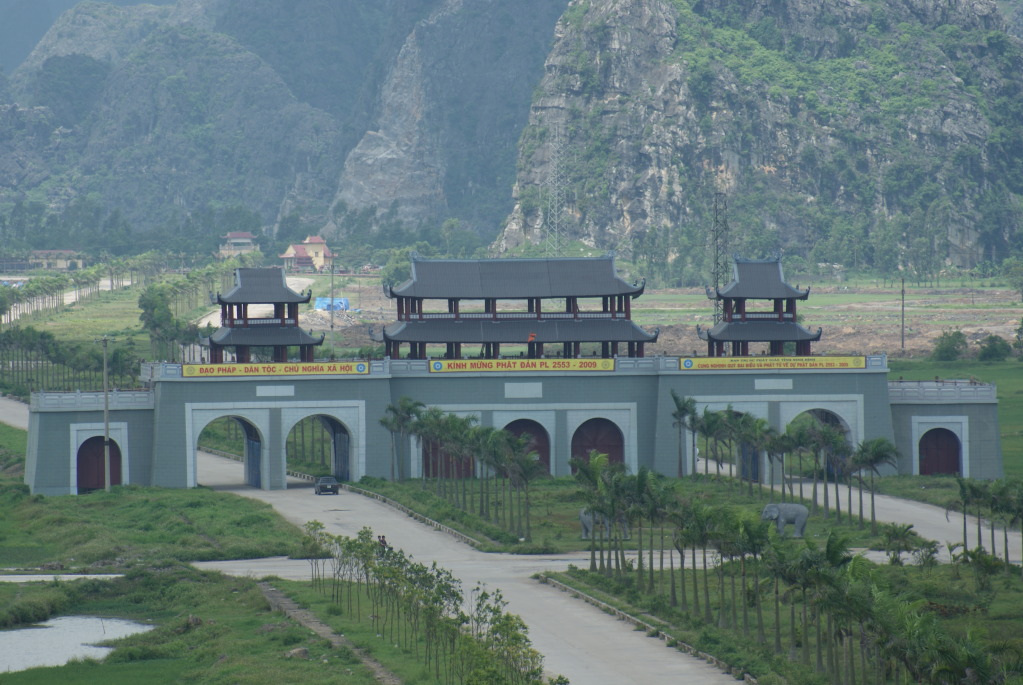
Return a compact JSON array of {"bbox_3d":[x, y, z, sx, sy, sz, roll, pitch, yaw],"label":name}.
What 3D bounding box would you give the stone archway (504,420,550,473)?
[{"bbox_3d":[0.972,8.912,760.737,4.478,4.877,1.500,-1,1,-10],"label":"stone archway"}]

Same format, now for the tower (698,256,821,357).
[{"bbox_3d":[21.626,-2.828,780.000,9.900,9.200,8.200,-1,1,-6],"label":"tower"}]

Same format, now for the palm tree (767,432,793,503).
[{"bbox_3d":[21.302,10.018,709.764,2.200,6.096,2.200,0,1,0],"label":"palm tree"}]

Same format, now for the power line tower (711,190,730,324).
[{"bbox_3d":[25.712,-6.689,1100.000,2.330,23.930,2.000,-1,1,-3],"label":"power line tower"}]

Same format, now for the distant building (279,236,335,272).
[{"bbox_3d":[-53.751,-23.073,2350.000,14.000,9.440,11.000,-1,1,-18],"label":"distant building"}]

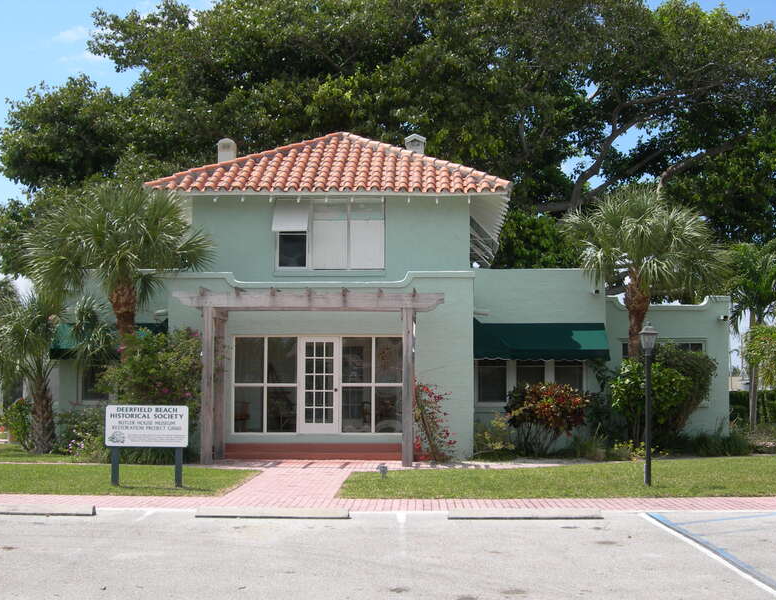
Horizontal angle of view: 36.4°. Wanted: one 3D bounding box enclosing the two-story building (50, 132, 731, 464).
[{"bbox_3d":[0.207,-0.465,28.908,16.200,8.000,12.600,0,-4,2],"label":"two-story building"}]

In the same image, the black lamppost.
[{"bbox_3d":[3.934,1.557,17.871,0.310,2.520,0.310,0,-4,2],"label":"black lamppost"}]

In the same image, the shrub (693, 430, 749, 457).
[{"bbox_3d":[7.168,3.043,25.333,1.250,0.560,1.050,0,-4,2],"label":"shrub"}]

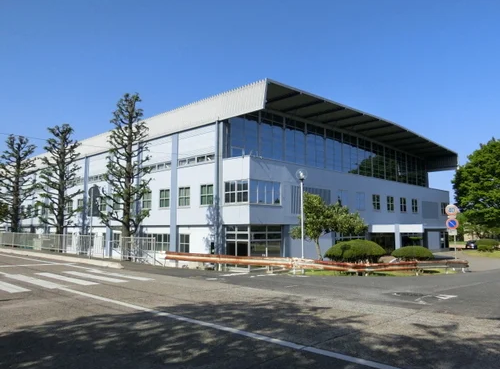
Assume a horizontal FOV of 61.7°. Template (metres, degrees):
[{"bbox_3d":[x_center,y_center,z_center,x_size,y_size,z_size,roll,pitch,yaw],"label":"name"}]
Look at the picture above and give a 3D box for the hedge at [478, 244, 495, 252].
[{"bbox_3d":[27.941,7.549,49.491,1.890,1.030,1.700,0,-6,0],"label":"hedge"}]

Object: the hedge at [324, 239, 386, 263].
[{"bbox_3d":[5.077,3.397,20.160,2.980,1.470,2.800,0,-6,0],"label":"hedge"}]

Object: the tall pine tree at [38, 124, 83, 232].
[{"bbox_3d":[-17.886,0.628,39.539,4.150,12.930,4.100,0,-6,0],"label":"tall pine tree"}]

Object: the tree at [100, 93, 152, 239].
[{"bbox_3d":[-9.196,-0.335,31.193,3.870,13.160,3.800,0,-6,0],"label":"tree"}]

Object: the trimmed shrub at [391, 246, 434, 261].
[{"bbox_3d":[8.237,3.713,21.234,2.230,1.200,2.200,0,-6,0],"label":"trimmed shrub"}]

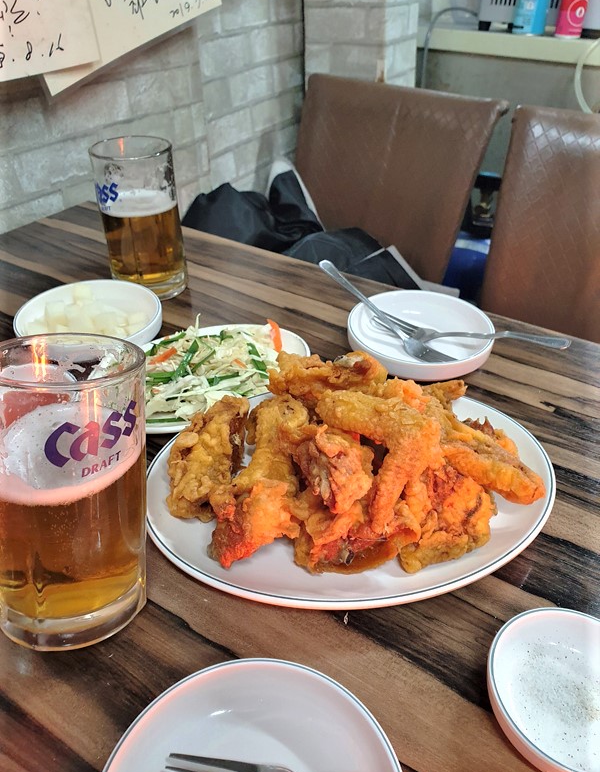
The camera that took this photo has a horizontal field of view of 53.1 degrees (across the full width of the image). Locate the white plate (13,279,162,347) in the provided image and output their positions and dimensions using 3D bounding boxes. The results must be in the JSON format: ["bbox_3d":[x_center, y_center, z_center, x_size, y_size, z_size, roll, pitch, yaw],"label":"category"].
[{"bbox_3d":[-0.218,-0.069,0.626,0.145,0.019,0.145,0,37,0],"label":"white plate"}]

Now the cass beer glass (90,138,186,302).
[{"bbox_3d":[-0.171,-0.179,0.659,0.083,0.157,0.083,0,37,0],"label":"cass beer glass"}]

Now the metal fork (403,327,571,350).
[{"bbox_3d":[0.165,-0.053,0.596,0.190,0.022,0.025,11,38,20],"label":"metal fork"}]

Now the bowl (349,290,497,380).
[{"bbox_3d":[0.120,-0.054,0.604,0.144,0.019,0.144,0,37,0],"label":"bowl"}]

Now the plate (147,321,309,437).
[{"bbox_3d":[-0.090,-0.004,0.538,0.213,0.021,0.137,-16,40,-20],"label":"plate"}]

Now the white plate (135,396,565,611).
[{"bbox_3d":[0.037,0.068,0.438,0.295,0.024,0.211,-7,37,-8],"label":"white plate"}]

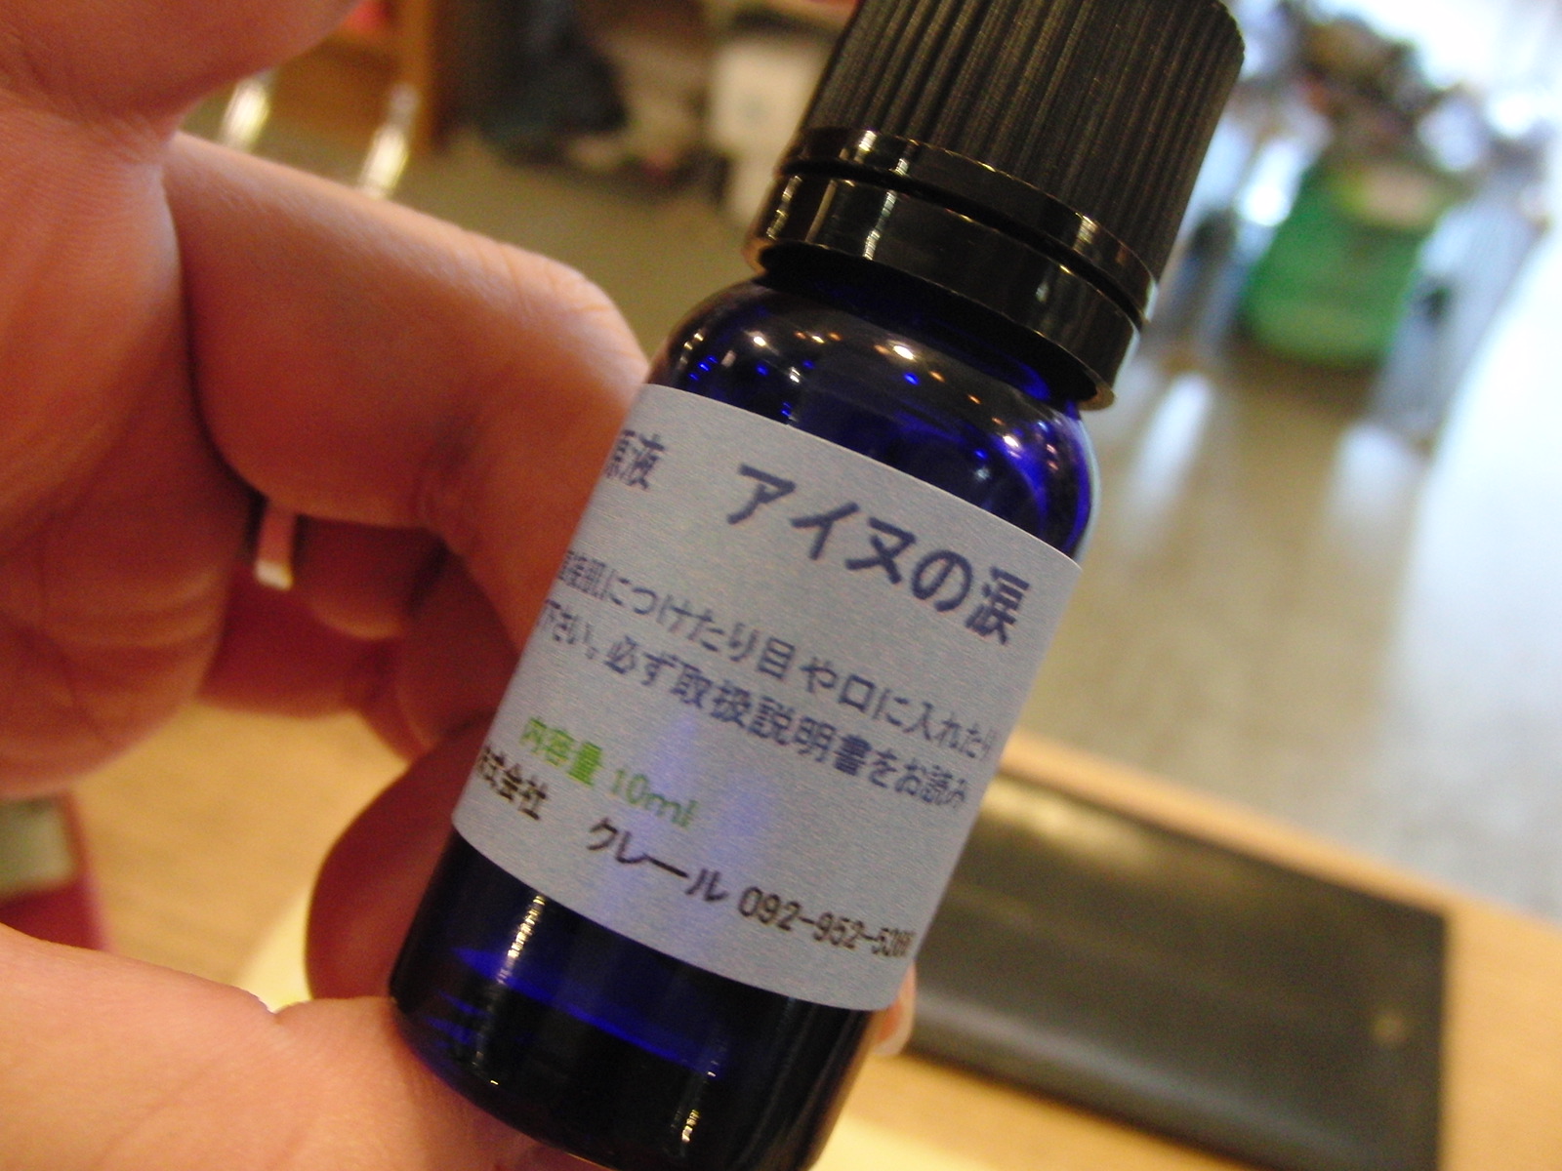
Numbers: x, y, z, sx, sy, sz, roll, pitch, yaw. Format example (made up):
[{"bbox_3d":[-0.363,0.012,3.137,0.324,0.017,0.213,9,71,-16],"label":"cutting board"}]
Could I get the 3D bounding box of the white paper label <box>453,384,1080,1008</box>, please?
[{"bbox_3d":[-0.001,0.005,0.084,0.025,0.024,0.018,23,-1,1],"label":"white paper label"}]

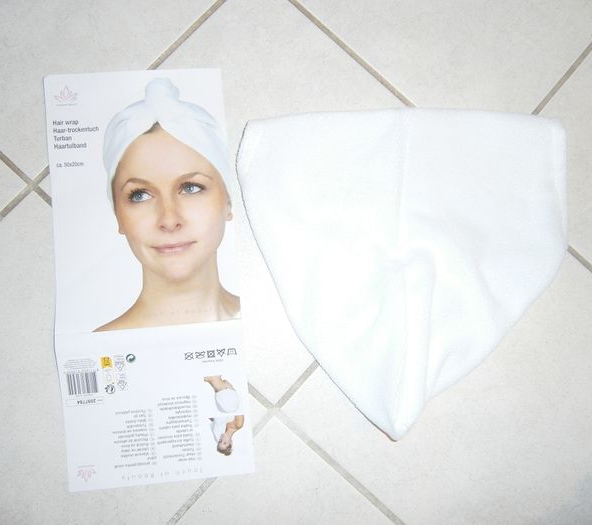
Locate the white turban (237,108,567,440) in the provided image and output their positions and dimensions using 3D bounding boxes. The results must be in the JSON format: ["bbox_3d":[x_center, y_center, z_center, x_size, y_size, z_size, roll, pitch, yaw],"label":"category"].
[{"bbox_3d":[0.111,0.005,0.511,0.339,0.030,0.329,1,83,-4],"label":"white turban"}]

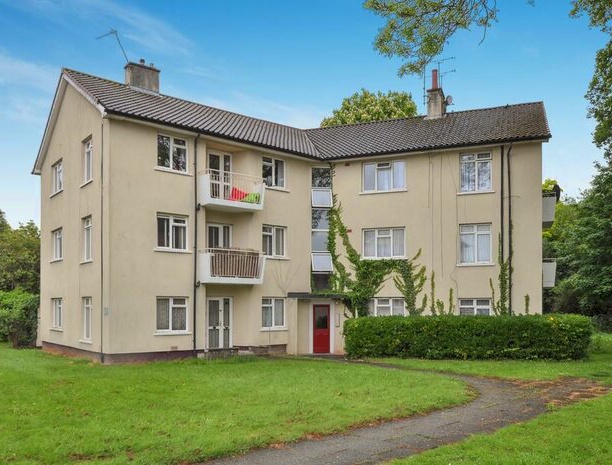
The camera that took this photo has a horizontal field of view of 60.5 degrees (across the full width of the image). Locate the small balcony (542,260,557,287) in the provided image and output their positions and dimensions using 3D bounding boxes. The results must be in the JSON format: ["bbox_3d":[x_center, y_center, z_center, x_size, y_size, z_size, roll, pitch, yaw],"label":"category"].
[{"bbox_3d":[10.103,1.781,22.157,0.780,1.162,2.192,-1,-4,20],"label":"small balcony"}]

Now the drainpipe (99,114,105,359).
[{"bbox_3d":[-6.488,0.335,16.719,0.110,7.620,0.100,2,-4,-39],"label":"drainpipe"}]

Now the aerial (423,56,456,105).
[{"bbox_3d":[6.212,-7.072,24.400,1.400,2.000,0.800,-1,-3,26],"label":"aerial"}]

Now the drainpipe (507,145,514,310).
[{"bbox_3d":[7.465,0.301,19.143,0.150,7.137,0.160,-1,-3,21],"label":"drainpipe"}]

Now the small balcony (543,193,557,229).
[{"bbox_3d":[10.283,-0.898,22.466,0.850,1.150,2.000,-1,-3,20],"label":"small balcony"}]

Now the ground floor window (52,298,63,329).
[{"bbox_3d":[-10.203,3.365,21.517,0.140,1.313,1.659,4,-6,-38],"label":"ground floor window"}]

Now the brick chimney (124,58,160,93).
[{"bbox_3d":[-6.544,-6.252,21.014,1.206,1.354,0.539,3,-5,-39],"label":"brick chimney"}]

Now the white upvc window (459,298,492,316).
[{"bbox_3d":[6.329,3.238,19.630,1.159,1.535,0.140,-2,-5,21],"label":"white upvc window"}]

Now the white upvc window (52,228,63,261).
[{"bbox_3d":[-10.203,0.523,21.517,0.140,1.293,1.659,4,-6,-38],"label":"white upvc window"}]

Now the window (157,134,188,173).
[{"bbox_3d":[-4.479,-2.632,17.636,1.142,1.328,0.140,4,-6,-38],"label":"window"}]

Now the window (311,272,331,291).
[{"bbox_3d":[0.627,2.009,21.500,0.800,0.720,0.100,1,-3,-10],"label":"window"}]

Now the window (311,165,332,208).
[{"bbox_3d":[0.636,-1.868,21.527,0.900,1.663,0.160,1,-5,-8],"label":"window"}]

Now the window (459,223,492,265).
[{"bbox_3d":[6.375,0.438,19.719,1.133,1.530,0.150,-1,-4,20],"label":"window"}]

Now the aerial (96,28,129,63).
[{"bbox_3d":[-7.574,-7.319,20.526,1.253,1.331,0.450,0,-4,0],"label":"aerial"}]

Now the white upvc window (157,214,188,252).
[{"bbox_3d":[-4.447,0.008,17.497,1.102,1.185,0.150,3,-5,-39],"label":"white upvc window"}]

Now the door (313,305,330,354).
[{"bbox_3d":[0.639,3.925,21.218,0.715,1.995,0.080,1,-5,-8],"label":"door"}]

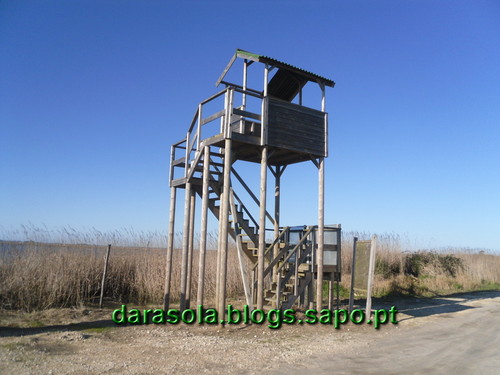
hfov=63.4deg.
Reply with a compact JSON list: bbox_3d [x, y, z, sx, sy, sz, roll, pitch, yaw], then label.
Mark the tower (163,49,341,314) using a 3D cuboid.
[{"bbox_3d":[0.395,-0.159,11.397,4.379,6.955,3.381,7,-10,-33],"label":"tower"}]

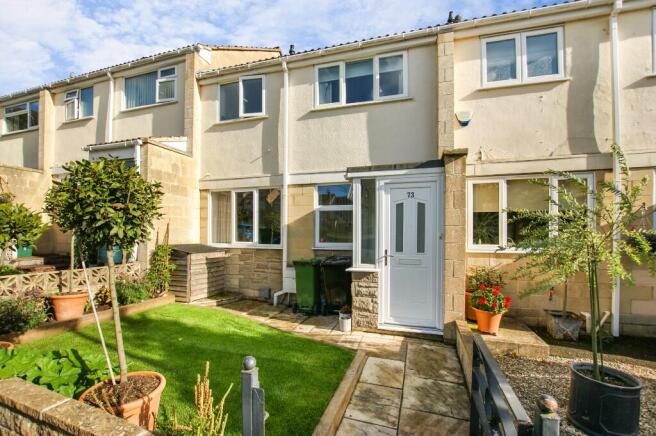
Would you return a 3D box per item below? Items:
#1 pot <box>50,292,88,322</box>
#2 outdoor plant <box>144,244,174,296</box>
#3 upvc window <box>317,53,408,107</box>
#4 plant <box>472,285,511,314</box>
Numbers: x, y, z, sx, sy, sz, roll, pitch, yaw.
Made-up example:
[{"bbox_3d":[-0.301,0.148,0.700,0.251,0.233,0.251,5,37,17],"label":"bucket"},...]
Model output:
[{"bbox_3d":[-3.601,1.238,3.800,0.390,0.370,0.390,0,0,0],"label":"pot"},{"bbox_3d":[-3.125,0.958,5.080,0.480,1.000,0.450,0,0,18],"label":"outdoor plant"},{"bbox_3d":[0.616,-2.637,5.209,1.780,0.840,0.090,0,0,18],"label":"upvc window"},{"bbox_3d":[2.297,1.152,3.860,0.480,0.410,0.460,0,-1,16],"label":"plant"}]

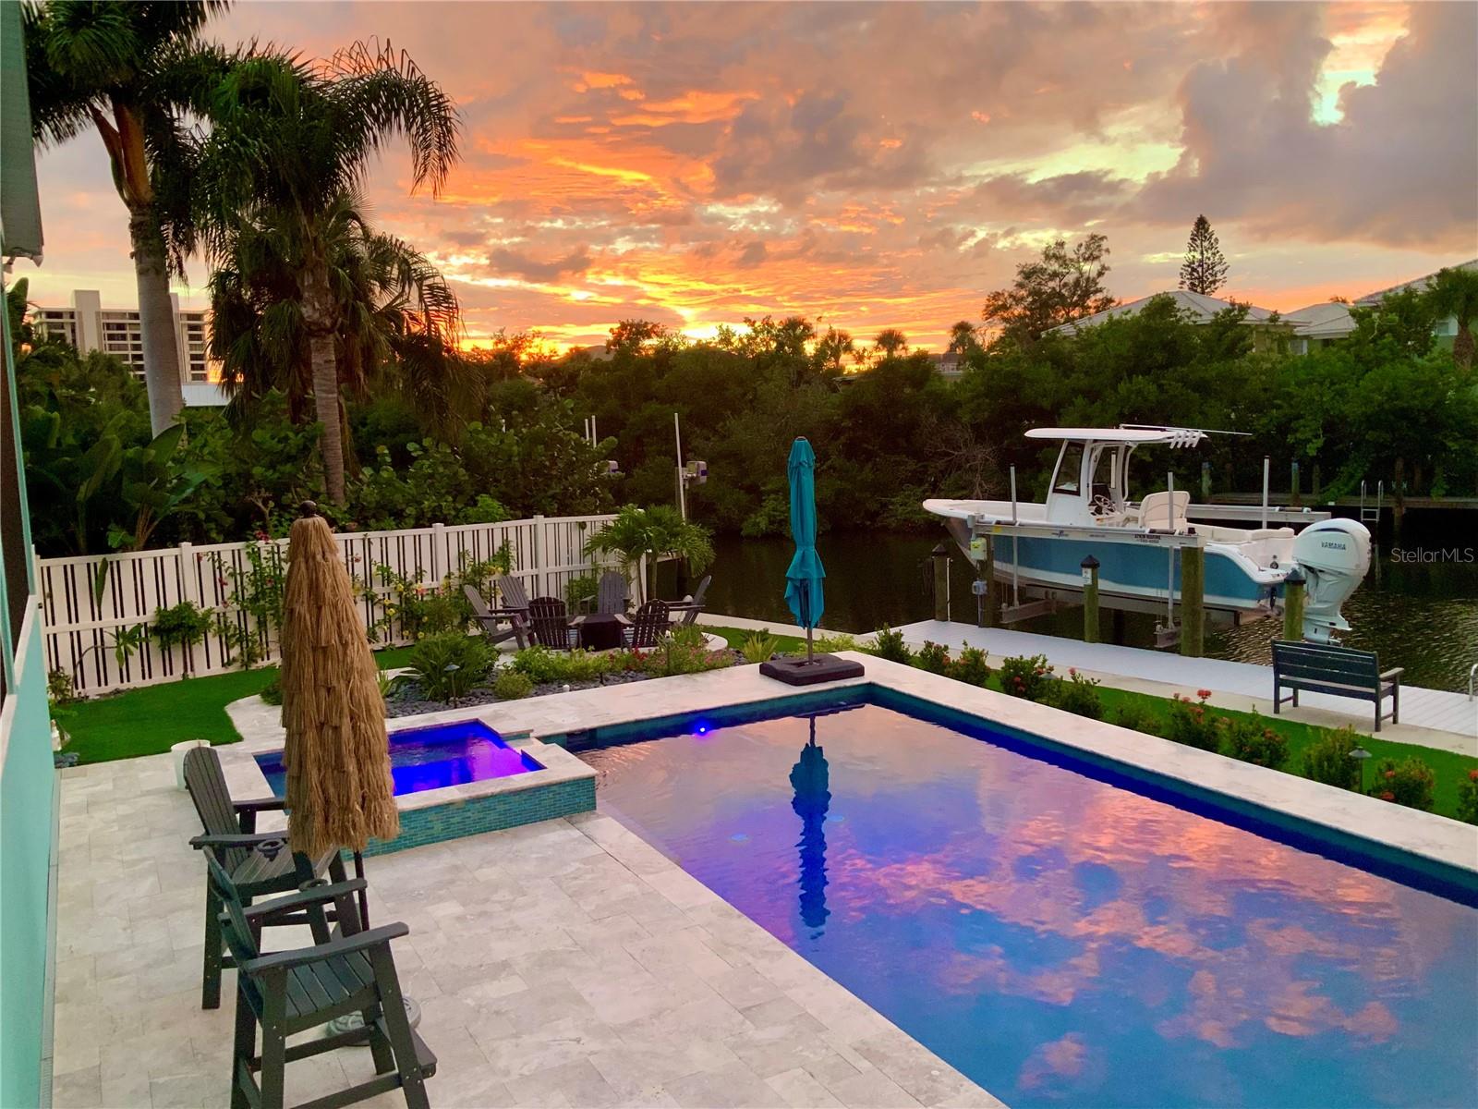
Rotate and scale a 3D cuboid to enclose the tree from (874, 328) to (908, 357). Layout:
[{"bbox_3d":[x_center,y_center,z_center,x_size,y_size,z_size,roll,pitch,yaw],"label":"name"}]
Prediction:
[{"bbox_3d":[12.479,-13.529,100.552,2.900,9.480,2.900,-3,7,0],"label":"tree"}]

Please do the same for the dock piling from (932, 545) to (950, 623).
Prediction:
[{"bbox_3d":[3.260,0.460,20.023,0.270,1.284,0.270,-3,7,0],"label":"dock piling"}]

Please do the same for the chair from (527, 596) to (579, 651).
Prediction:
[{"bbox_3d":[-2.607,1.033,17.896,0.760,0.960,0.880,-1,7,7],"label":"chair"}]

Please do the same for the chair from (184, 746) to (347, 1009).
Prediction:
[{"bbox_3d":[-2.441,1.654,6.693,0.860,1.319,0.680,-3,7,-6],"label":"chair"}]

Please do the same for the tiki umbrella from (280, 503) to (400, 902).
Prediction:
[{"bbox_3d":[-1.924,1.017,6.020,0.540,2.516,0.520,-5,7,0],"label":"tiki umbrella"}]

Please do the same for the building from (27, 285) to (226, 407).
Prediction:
[{"bbox_3d":[-168.321,-50.442,339.888,42.000,43.000,18.000,-8,8,-39],"label":"building"}]

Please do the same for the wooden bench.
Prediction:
[{"bbox_3d":[6.684,1.408,13.889,0.600,0.890,1.230,-7,8,-37],"label":"wooden bench"}]

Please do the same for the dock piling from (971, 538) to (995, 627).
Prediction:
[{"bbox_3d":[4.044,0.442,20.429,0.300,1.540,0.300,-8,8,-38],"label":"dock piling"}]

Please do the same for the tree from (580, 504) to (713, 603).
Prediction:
[{"bbox_3d":[-1.459,0.222,19.681,2.050,2.047,1.950,-3,7,0],"label":"tree"}]

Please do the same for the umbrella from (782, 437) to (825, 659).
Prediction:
[{"bbox_3d":[0.724,-0.037,13.536,0.440,2.490,0.420,-3,7,0],"label":"umbrella"}]

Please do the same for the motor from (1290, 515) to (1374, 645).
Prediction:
[{"bbox_3d":[8.503,0.424,17.827,0.640,1.880,1.000,-8,8,-38],"label":"motor"}]

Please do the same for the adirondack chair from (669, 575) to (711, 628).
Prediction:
[{"bbox_3d":[-0.851,0.826,19.079,0.880,0.960,0.760,-3,7,-5],"label":"adirondack chair"}]

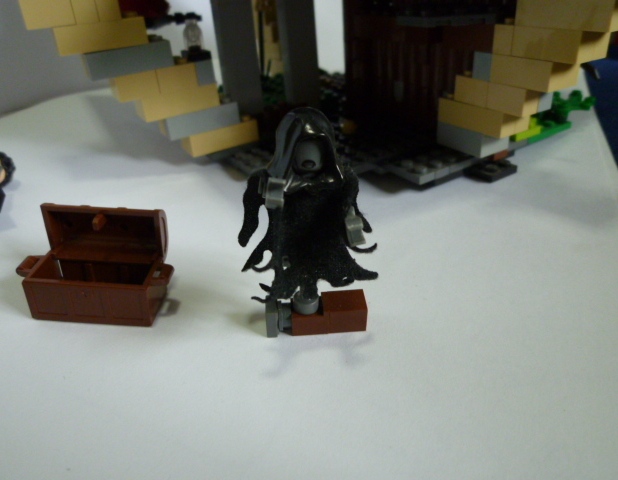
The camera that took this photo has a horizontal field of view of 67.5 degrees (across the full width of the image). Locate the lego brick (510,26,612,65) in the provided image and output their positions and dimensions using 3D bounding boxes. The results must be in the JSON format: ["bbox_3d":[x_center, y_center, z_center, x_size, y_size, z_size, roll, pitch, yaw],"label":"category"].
[{"bbox_3d":[0.081,-0.064,0.149,0.016,0.010,0.024,-20,33,-23],"label":"lego brick"}]

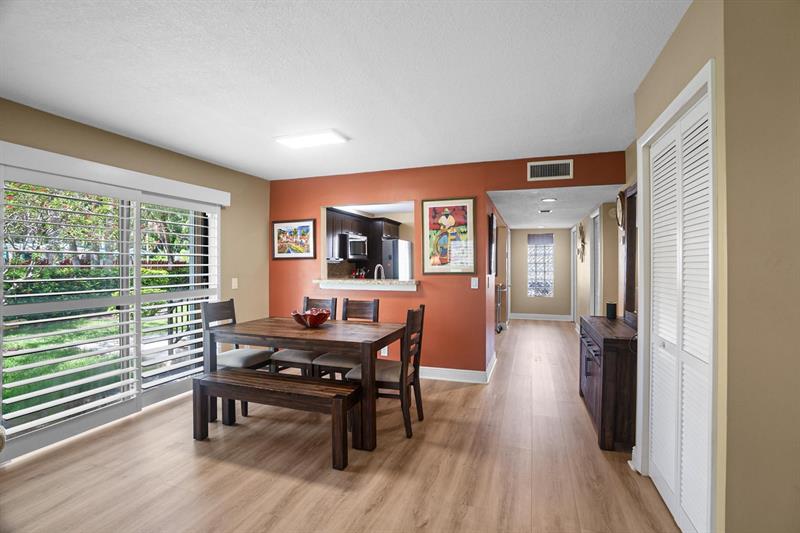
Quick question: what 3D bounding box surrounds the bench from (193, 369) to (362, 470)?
[{"bbox_3d":[-0.895,1.069,2.624,1.248,0.457,0.345,0,1,19],"label":"bench"}]

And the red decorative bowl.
[{"bbox_3d":[-0.801,0.472,3.209,0.345,0.142,0.345,0,0,0],"label":"red decorative bowl"}]

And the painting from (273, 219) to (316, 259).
[{"bbox_3d":[-1.361,-0.339,4.632,0.654,0.513,0.035,0,1,18],"label":"painting"}]

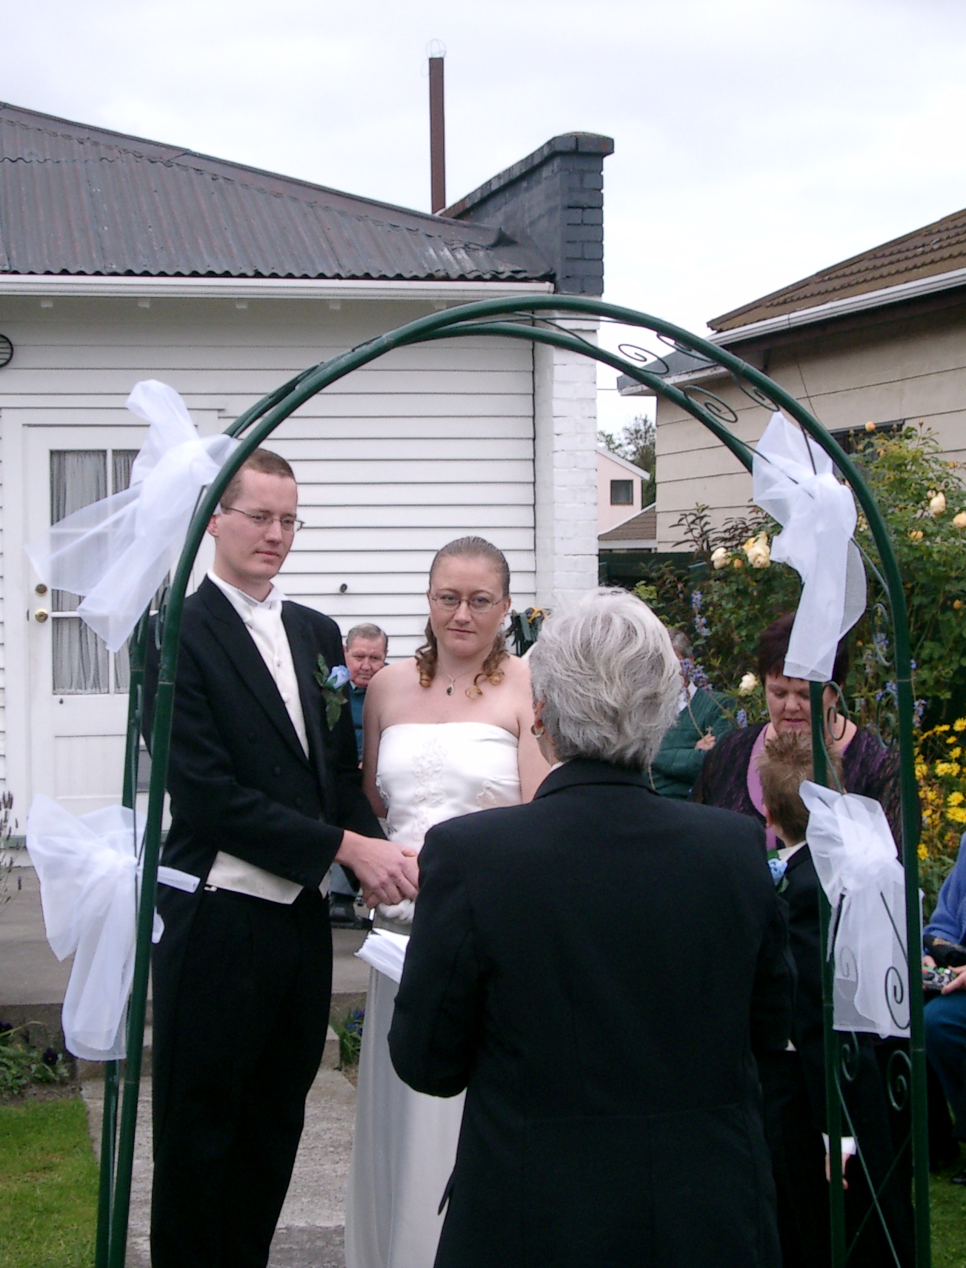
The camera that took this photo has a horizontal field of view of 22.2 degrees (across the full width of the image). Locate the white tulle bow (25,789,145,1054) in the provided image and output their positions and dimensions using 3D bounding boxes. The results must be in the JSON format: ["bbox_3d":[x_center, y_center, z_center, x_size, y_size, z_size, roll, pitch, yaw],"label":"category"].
[{"bbox_3d":[-0.632,0.468,3.900,0.160,0.420,0.210,-1,2,-16],"label":"white tulle bow"}]

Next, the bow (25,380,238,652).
[{"bbox_3d":[-0.558,-0.188,3.900,0.290,0.430,0.250,-1,2,-26],"label":"bow"}]

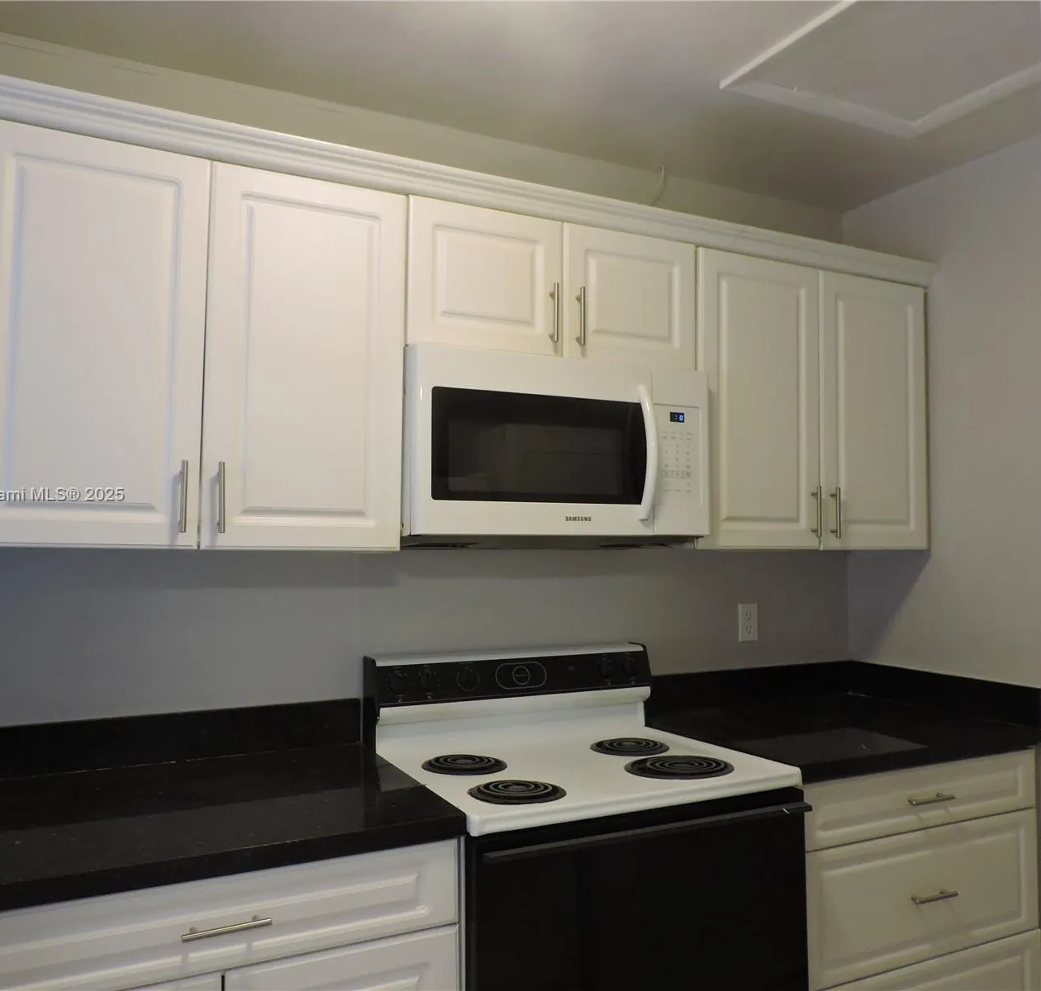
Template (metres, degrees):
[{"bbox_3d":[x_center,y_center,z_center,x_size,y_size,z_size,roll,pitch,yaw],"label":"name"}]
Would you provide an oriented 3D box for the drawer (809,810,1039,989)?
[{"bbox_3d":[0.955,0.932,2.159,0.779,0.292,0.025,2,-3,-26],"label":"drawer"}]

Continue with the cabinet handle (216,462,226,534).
[{"bbox_3d":[-0.570,0.004,1.738,0.012,0.135,0.035,2,-3,-26],"label":"cabinet handle"}]

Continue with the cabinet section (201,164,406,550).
[{"bbox_3d":[-0.428,-0.269,1.854,0.394,0.752,0.022,2,-3,-26],"label":"cabinet section"}]

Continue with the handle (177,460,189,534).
[{"bbox_3d":[-0.629,0.003,1.709,0.012,0.134,0.035,2,-3,-26],"label":"handle"}]

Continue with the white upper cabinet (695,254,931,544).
[{"bbox_3d":[0.732,-0.226,2.600,0.817,0.755,0.325,2,-3,-26],"label":"white upper cabinet"}]

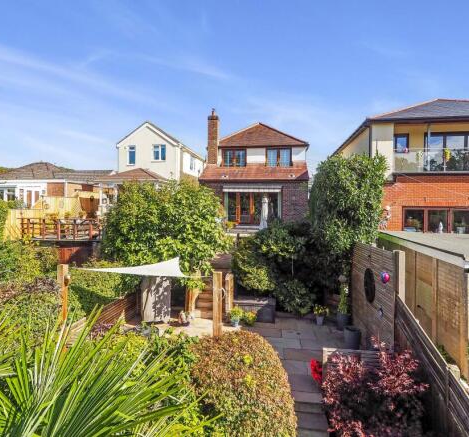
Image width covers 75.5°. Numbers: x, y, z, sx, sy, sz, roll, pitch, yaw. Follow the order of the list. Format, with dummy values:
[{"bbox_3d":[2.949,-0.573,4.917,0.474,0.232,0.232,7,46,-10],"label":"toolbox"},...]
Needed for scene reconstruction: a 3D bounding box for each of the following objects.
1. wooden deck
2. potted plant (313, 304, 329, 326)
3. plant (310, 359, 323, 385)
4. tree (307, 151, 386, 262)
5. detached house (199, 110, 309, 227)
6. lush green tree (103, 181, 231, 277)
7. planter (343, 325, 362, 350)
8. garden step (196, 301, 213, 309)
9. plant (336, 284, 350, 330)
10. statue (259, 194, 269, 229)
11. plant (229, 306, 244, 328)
[{"bbox_3d":[-8.100,0.500,15.500,3.900,1.100,3.000,0,1,6],"label":"wooden deck"},{"bbox_3d":[2.450,2.740,8.550,0.440,0.590,0.420,0,1,0],"label":"potted plant"},{"bbox_3d":[1.420,2.590,5.100,0.360,0.500,0.360,0,0,6],"label":"plant"},{"bbox_3d":[4.200,-0.250,11.200,2.850,4.300,2.700,0,1,0],"label":"tree"},{"bbox_3d":[1.650,-3.350,21.800,6.600,7.700,8.300,0,2,7],"label":"detached house"},{"bbox_3d":[-2.320,0.500,10.500,4.400,3.600,3.900,0,0,6],"label":"lush green tree"},{"bbox_3d":[2.520,2.610,6.450,0.370,0.490,0.370,0,0,6],"label":"planter"},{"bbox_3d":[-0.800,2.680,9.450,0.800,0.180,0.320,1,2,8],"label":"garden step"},{"bbox_3d":[2.820,2.280,7.800,0.400,1.150,0.400,0,0,6],"label":"plant"},{"bbox_3d":[1.650,-0.360,16.700,0.480,1.980,0.450,0,0,6],"label":"statue"},{"bbox_3d":[0.050,2.580,7.950,0.360,0.540,0.360,0,0,6],"label":"plant"}]

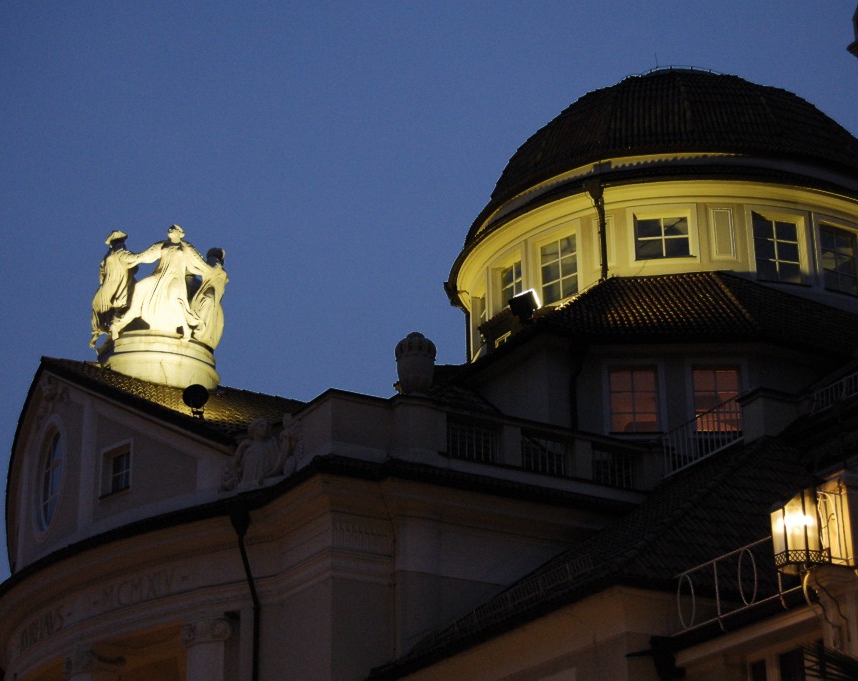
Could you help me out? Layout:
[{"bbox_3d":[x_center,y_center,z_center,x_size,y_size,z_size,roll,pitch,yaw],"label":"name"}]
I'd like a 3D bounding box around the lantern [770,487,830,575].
[{"bbox_3d":[4.826,2.433,23.384,0.588,1.082,0.609,11,-25,-25],"label":"lantern"}]

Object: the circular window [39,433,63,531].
[{"bbox_3d":[-8.841,3.298,42.219,0.294,2.394,2.205,11,-25,-25],"label":"circular window"}]

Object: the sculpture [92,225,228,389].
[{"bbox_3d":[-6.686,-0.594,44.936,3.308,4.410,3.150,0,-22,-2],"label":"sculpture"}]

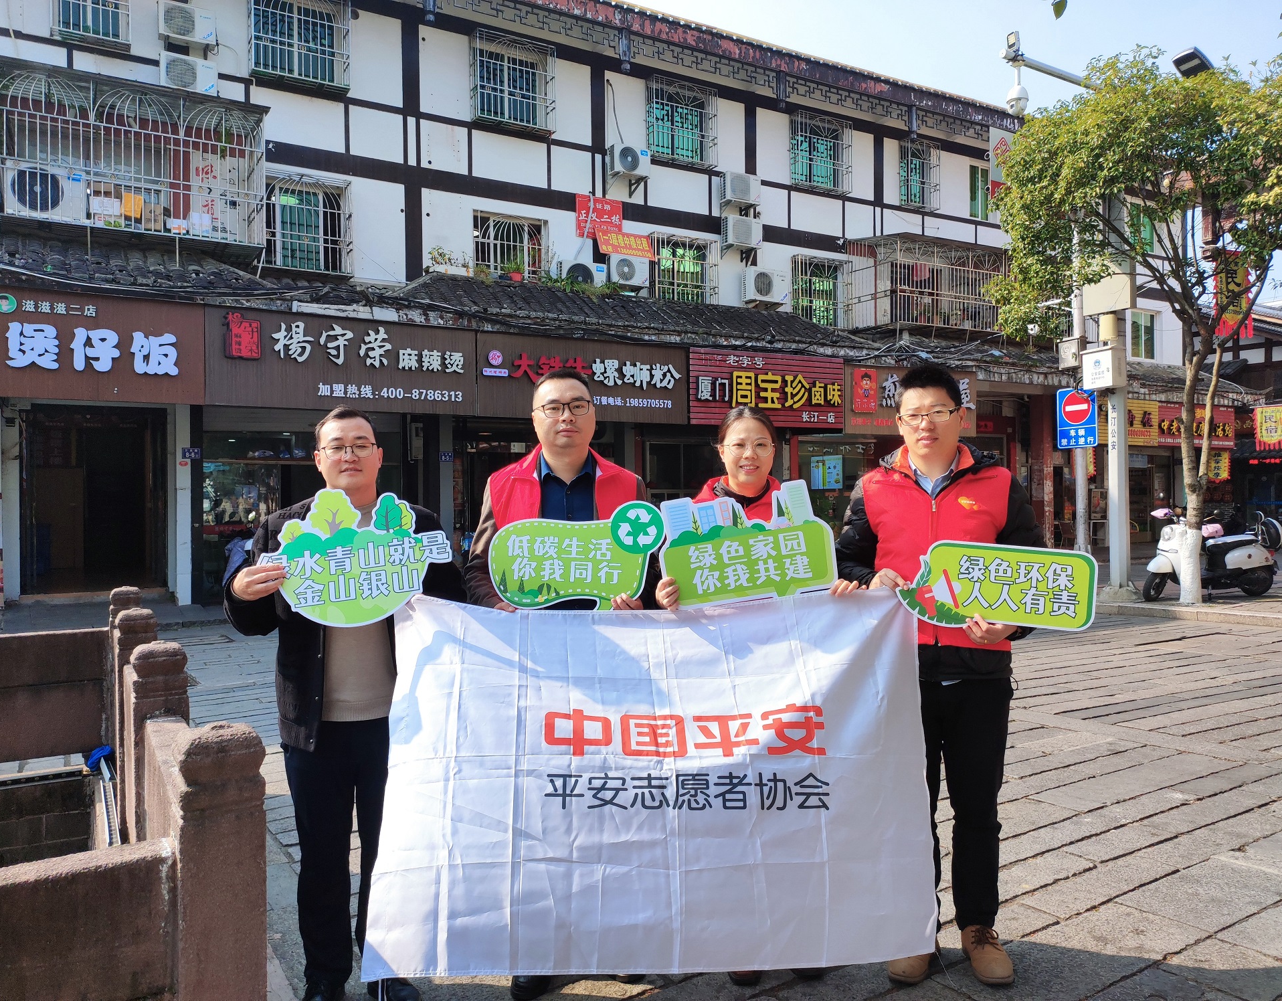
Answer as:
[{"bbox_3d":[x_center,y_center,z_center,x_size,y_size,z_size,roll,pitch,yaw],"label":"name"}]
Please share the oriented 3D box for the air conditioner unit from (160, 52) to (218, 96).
[{"bbox_3d":[-6.596,-6.167,14.097,0.741,0.490,0.290,0,0,-29],"label":"air conditioner unit"}]

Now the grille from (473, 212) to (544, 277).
[{"bbox_3d":[-2.297,-4.296,16.861,1.344,1.307,0.200,0,0,-29],"label":"grille"}]

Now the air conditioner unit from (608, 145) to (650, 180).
[{"bbox_3d":[-0.213,-6.044,17.297,0.736,0.505,0.290,0,0,-30],"label":"air conditioner unit"}]

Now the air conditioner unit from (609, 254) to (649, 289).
[{"bbox_3d":[-0.249,-4.149,17.629,0.782,0.516,0.290,0,0,-29],"label":"air conditioner unit"}]

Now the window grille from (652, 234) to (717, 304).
[{"bbox_3d":[0.820,-4.257,18.356,1.394,1.411,0.320,0,0,-29],"label":"window grille"}]

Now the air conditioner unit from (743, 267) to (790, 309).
[{"bbox_3d":[2.379,-4.122,18.773,0.960,0.605,0.330,0,0,-30],"label":"air conditioner unit"}]

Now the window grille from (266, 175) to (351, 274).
[{"bbox_3d":[-5.229,-4.258,14.955,1.416,1.469,0.380,0,0,-29],"label":"window grille"}]

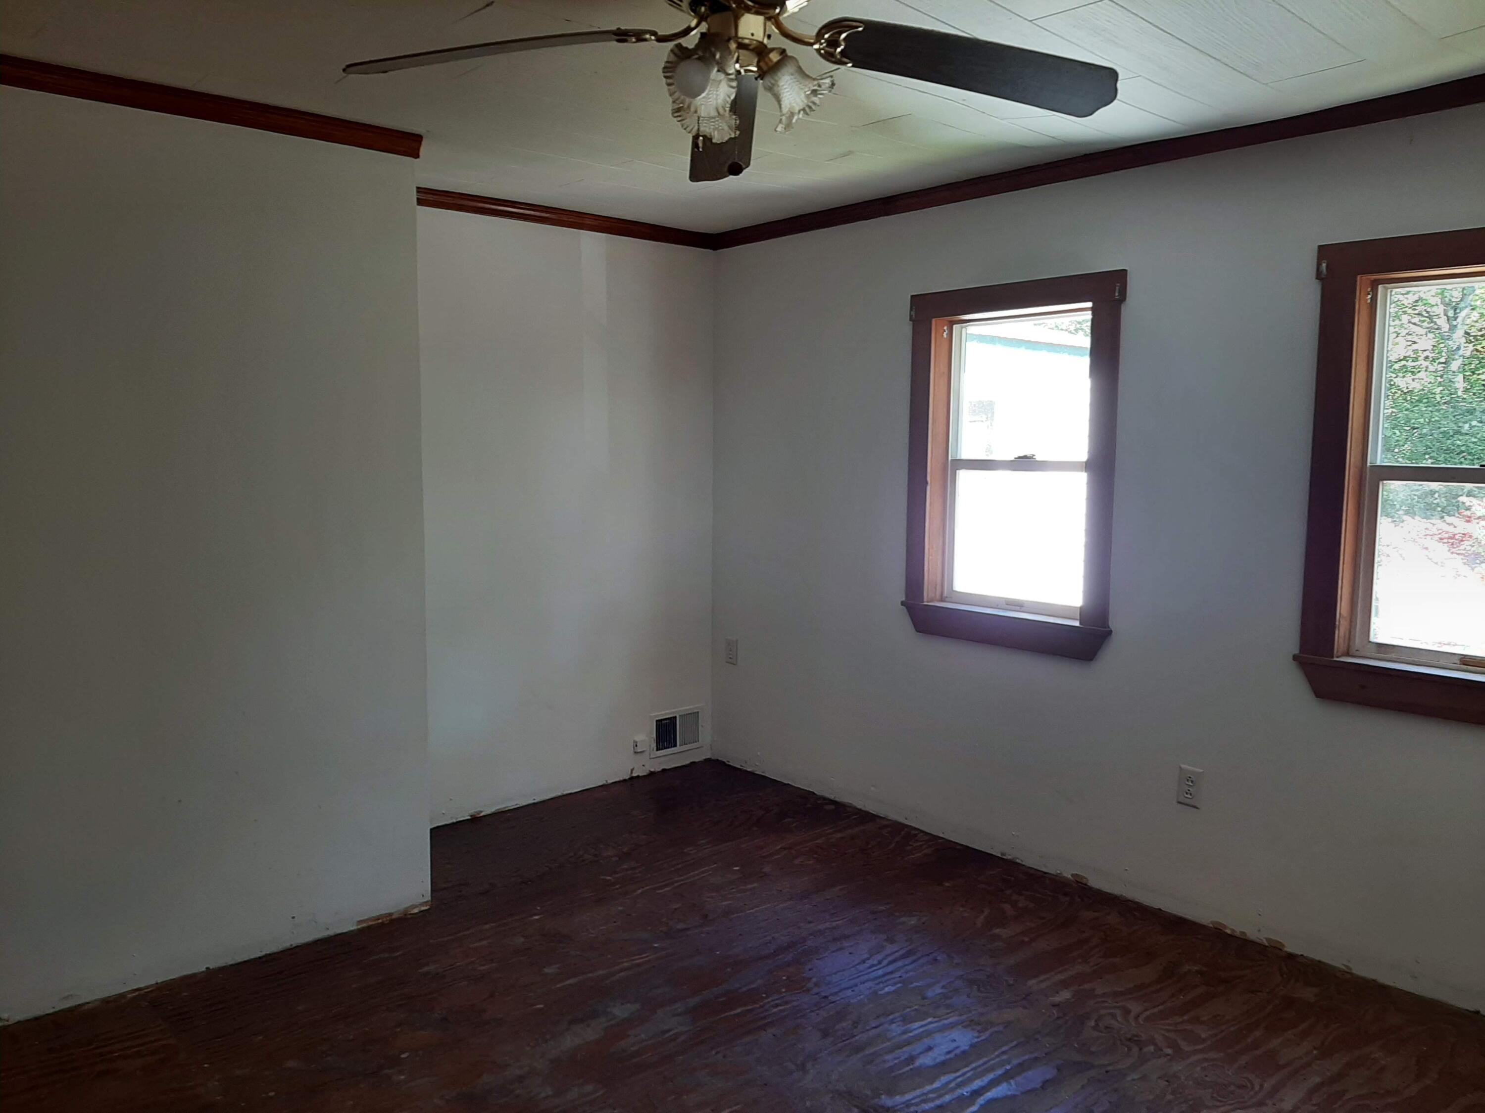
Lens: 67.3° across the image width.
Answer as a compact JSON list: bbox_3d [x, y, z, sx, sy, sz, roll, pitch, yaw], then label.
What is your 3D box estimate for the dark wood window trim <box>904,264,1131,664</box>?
[{"bbox_3d":[0.906,-0.295,3.709,0.153,1.184,0.836,-5,8,-41],"label":"dark wood window trim"}]

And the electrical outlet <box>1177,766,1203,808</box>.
[{"bbox_3d":[1.306,0.676,3.260,0.012,0.114,0.070,-5,8,-41],"label":"electrical outlet"}]

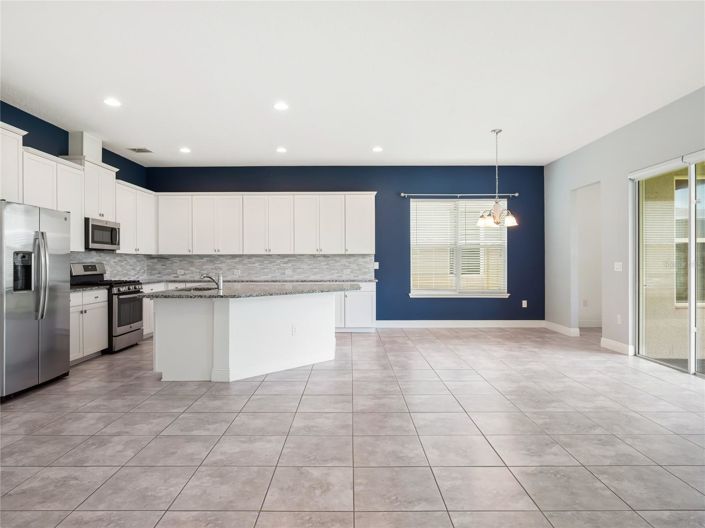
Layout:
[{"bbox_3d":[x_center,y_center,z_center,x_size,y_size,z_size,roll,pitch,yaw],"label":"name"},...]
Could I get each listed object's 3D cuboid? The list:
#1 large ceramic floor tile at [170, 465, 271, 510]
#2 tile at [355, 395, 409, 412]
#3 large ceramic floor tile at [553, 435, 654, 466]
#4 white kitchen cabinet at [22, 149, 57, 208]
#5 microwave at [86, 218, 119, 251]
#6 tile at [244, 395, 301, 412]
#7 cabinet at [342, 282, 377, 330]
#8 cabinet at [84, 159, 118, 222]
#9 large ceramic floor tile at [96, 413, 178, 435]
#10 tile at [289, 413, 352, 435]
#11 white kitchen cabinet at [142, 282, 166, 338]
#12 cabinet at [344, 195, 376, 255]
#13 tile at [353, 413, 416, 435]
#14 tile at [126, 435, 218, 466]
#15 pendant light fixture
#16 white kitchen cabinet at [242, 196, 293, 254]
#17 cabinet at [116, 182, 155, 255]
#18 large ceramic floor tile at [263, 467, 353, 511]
[{"bbox_3d":[-0.685,1.217,2.217,0.460,0.010,0.436,0,0,0],"label":"large ceramic floor tile"},{"bbox_3d":[0.239,1.212,3.517,0.455,0.012,0.443,0,0,0],"label":"tile"},{"bbox_3d":[1.630,1.225,2.672,0.458,0.010,0.445,0,0,0],"label":"large ceramic floor tile"},{"bbox_3d":[-3.740,-0.700,4.670,0.330,1.075,0.507,0,0,0],"label":"white kitchen cabinet"},{"bbox_3d":[-3.700,-0.395,5.790,0.400,0.415,0.740,0,0,0],"label":"microwave"},{"bbox_3d":[-0.689,1.211,3.526,0.460,0.010,0.436,0,0,0],"label":"tile"},{"bbox_3d":[0.132,0.753,7.304,0.555,0.875,0.610,0,0,0],"label":"cabinet"},{"bbox_3d":[-3.730,-1.010,5.820,0.330,0.780,0.750,0,0,0],"label":"cabinet"},{"bbox_3d":[-1.608,1.214,3.087,0.460,0.010,0.436,0,0,0],"label":"large ceramic floor tile"},{"bbox_3d":[-0.225,1.225,3.117,0.458,0.010,0.445,0,0,0],"label":"tile"},{"bbox_3d":[-3.550,0.772,6.660,0.600,0.885,0.900,0,0,-1],"label":"white kitchen cabinet"},{"bbox_3d":[0.145,-0.717,7.520,0.540,1.090,0.340,0,0,0],"label":"cabinet"},{"bbox_3d":[0.238,1.222,3.110,0.457,0.015,0.448,0,0,0],"label":"tile"},{"bbox_3d":[-1.146,1.215,2.652,0.460,0.010,0.436,0,0,0],"label":"tile"},{"bbox_3d":[2.020,-1.180,5.670,0.580,1.340,0.570,0,0,0],"label":"pendant light fixture"},{"bbox_3d":[-1.520,-0.715,7.500,0.920,1.080,0.330,0,0,0],"label":"white kitchen cabinet"},{"bbox_3d":[-3.700,-0.715,6.750,0.340,1.090,1.200,0,0,-1],"label":"cabinet"},{"bbox_3d":[-0.225,1.217,2.218,0.460,0.010,0.436,0,0,0],"label":"large ceramic floor tile"}]

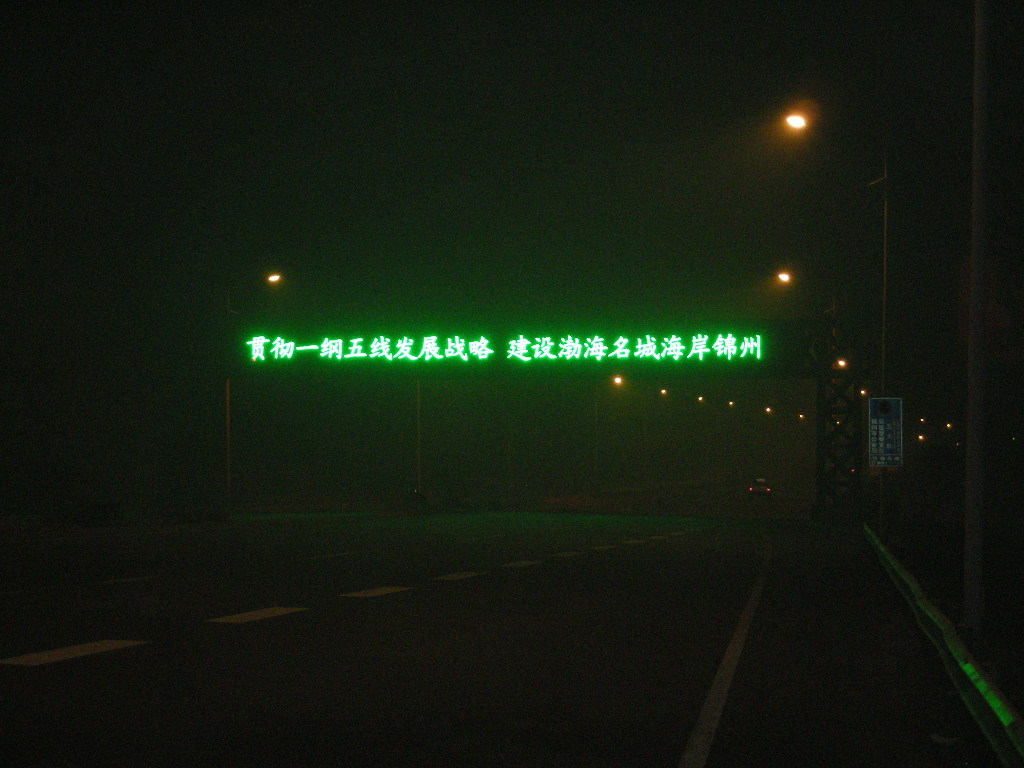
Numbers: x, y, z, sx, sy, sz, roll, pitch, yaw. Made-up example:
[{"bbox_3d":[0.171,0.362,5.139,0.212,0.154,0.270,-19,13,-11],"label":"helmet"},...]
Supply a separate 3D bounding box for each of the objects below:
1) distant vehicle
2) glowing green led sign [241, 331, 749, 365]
[{"bbox_3d":[17.801,7.629,178.000,1.720,1.480,4.400,0,-2,11],"label":"distant vehicle"},{"bbox_3d":[-0.486,-1.500,105.000,22.000,1.320,0.300,0,-2,10],"label":"glowing green led sign"}]

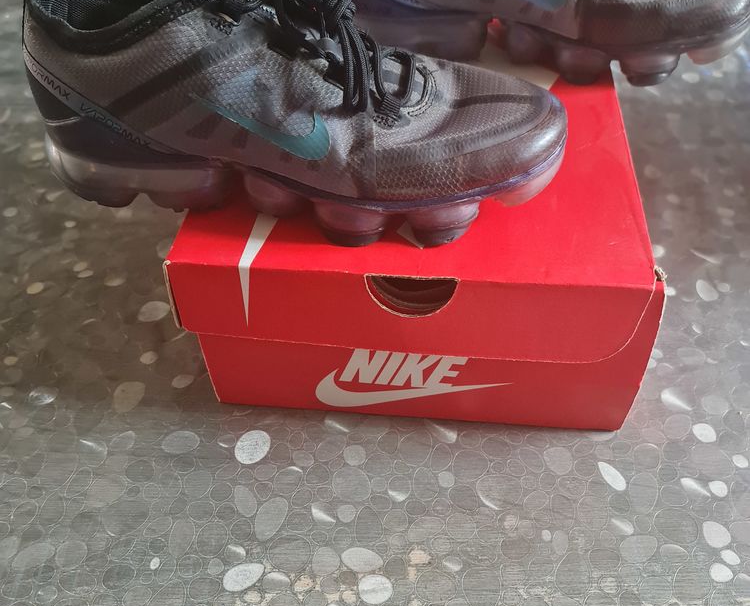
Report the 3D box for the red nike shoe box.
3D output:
[{"bbox_3d":[0.039,-0.092,0.503,0.239,0.111,0.340,3,44,8],"label":"red nike shoe box"}]

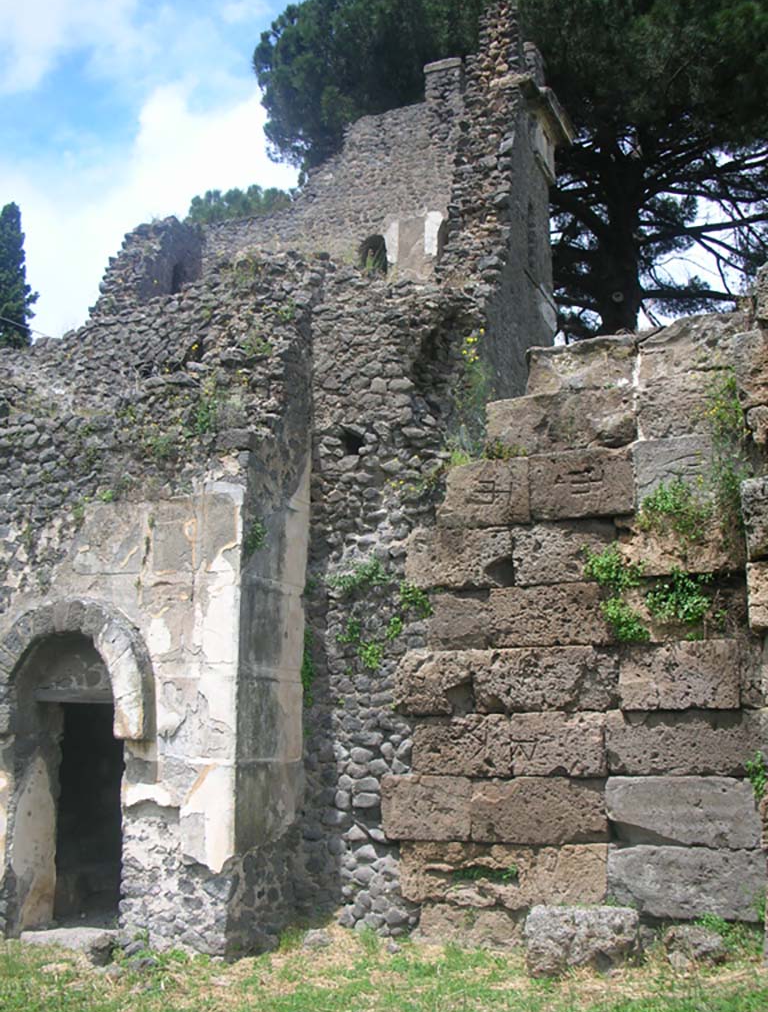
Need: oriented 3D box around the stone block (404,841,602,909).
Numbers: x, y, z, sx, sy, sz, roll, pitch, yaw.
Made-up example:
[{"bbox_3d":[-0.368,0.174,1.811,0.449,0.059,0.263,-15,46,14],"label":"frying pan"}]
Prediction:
[{"bbox_3d":[1.102,3.213,9.094,1.796,0.519,0.500,-5,-15,18],"label":"stone block"}]

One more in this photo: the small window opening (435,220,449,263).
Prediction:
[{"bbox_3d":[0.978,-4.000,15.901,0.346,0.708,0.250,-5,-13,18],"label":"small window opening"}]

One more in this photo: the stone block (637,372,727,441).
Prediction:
[{"bbox_3d":[2.779,-0.832,9.533,0.825,0.612,0.500,-5,-15,18],"label":"stone block"}]

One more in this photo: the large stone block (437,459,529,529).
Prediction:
[{"bbox_3d":[0.897,-0.059,8.843,0.751,0.535,0.450,-4,-13,16],"label":"large stone block"}]

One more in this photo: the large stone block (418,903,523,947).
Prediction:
[{"bbox_3d":[0.827,3.655,9.078,0.931,0.376,0.500,-5,-15,18],"label":"large stone block"}]

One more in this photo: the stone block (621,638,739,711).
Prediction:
[{"bbox_3d":[2.696,1.550,9.330,1.033,0.590,0.550,-5,-15,20],"label":"stone block"}]

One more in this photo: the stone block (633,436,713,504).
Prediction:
[{"bbox_3d":[2.756,-0.254,9.762,0.694,0.665,0.550,-5,-15,20],"label":"stone block"}]

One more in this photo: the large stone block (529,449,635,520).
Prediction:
[{"bbox_3d":[1.967,-0.145,10.037,1.000,0.673,0.550,-5,-15,20],"label":"large stone block"}]

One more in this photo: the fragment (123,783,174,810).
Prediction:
[{"bbox_3d":[-1.887,2.345,8.391,0.461,0.187,0.050,-5,-13,18],"label":"fragment"}]

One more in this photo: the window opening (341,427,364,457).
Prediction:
[{"bbox_3d":[-0.276,-0.618,10.507,0.257,0.316,0.250,-5,-15,18],"label":"window opening"}]

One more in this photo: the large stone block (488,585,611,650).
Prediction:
[{"bbox_3d":[1.554,1.041,9.485,1.083,0.565,0.500,-5,-15,18],"label":"large stone block"}]

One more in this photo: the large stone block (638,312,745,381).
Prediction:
[{"bbox_3d":[2.982,-1.415,9.968,0.960,0.638,0.550,-5,-15,20],"label":"large stone block"}]

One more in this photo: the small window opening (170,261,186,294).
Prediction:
[{"bbox_3d":[-3.334,-3.708,16.800,0.300,0.620,0.420,-5,-15,19],"label":"small window opening"}]

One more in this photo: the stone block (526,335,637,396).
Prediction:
[{"bbox_3d":[2.023,-1.287,10.304,1.070,0.567,0.550,-5,-15,20],"label":"stone block"}]

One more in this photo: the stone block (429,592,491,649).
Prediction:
[{"bbox_3d":[0.813,1.158,10.151,0.627,0.556,0.550,-5,-15,20],"label":"stone block"}]

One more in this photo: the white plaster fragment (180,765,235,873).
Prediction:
[{"bbox_3d":[-1.380,2.470,8.189,0.485,0.818,0.050,-5,-13,18],"label":"white plaster fragment"}]

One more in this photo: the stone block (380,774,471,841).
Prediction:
[{"bbox_3d":[0.397,2.449,8.452,0.730,0.498,0.450,-4,-13,16],"label":"stone block"}]

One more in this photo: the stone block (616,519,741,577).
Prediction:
[{"bbox_3d":[2.653,0.416,9.263,1.048,0.523,0.500,-5,-15,18],"label":"stone block"}]

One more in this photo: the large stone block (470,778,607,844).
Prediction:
[{"bbox_3d":[1.256,2.397,8.207,1.051,0.490,0.450,-4,-13,16],"label":"large stone block"}]

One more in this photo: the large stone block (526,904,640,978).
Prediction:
[{"bbox_3d":[1.604,3.379,8.145,0.852,0.432,0.650,-5,-15,18],"label":"large stone block"}]

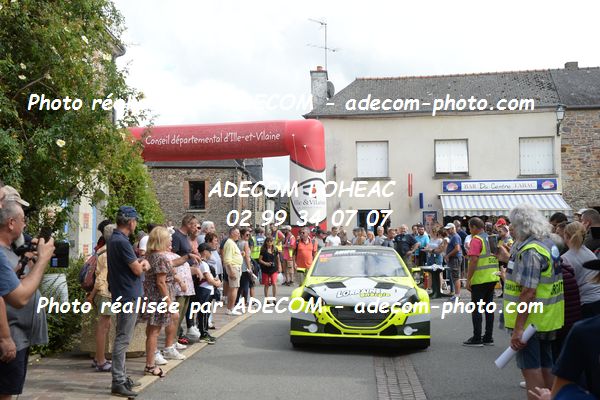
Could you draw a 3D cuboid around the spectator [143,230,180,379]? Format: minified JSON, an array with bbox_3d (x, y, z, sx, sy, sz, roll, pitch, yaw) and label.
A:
[{"bbox_3d":[-1.499,1.074,8.562,0.400,1.590,0.470,0,-2,-2],"label":"spectator"}]

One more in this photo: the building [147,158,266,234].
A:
[{"bbox_3d":[-5.400,0.410,43.037,6.000,6.500,11.000,0,-3,-1],"label":"building"}]

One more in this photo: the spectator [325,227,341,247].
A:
[{"bbox_3d":[0.941,1.676,22.744,0.500,1.770,0.300,0,-3,-6],"label":"spectator"}]

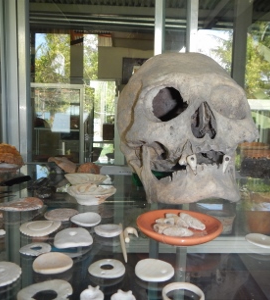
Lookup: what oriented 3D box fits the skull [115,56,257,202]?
[{"bbox_3d":[0.059,-0.029,0.393,0.147,0.184,0.202,0,-6,-6],"label":"skull"}]

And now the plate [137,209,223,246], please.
[{"bbox_3d":[0.035,0.064,0.257,0.068,0.010,0.068,1,7,0],"label":"plate"}]

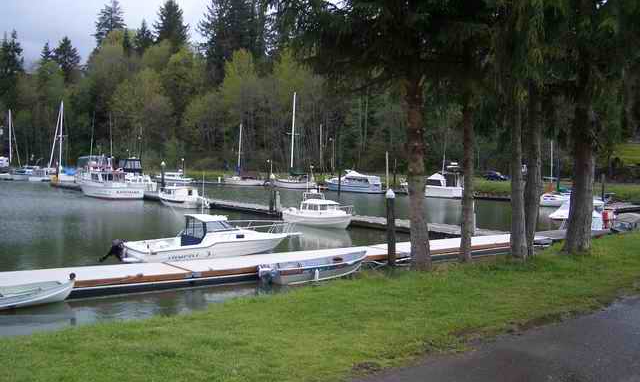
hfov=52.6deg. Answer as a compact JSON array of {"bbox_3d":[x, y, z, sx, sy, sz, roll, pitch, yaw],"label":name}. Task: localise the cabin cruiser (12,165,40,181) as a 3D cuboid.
[{"bbox_3d":[-64.300,-3.512,141.975,8.000,3.800,3.000,2,3,37],"label":"cabin cruiser"}]

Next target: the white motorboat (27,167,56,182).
[{"bbox_3d":[-48.461,-2.796,113.007,6.800,2.500,2.600,2,4,40],"label":"white motorboat"}]

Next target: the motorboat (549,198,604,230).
[{"bbox_3d":[15.289,1.365,38.422,2.100,2.000,5.200,3,4,44],"label":"motorboat"}]

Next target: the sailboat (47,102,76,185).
[{"bbox_3d":[-40.649,-7.371,101.755,2.800,13.000,8.500,-3,4,-44],"label":"sailboat"}]

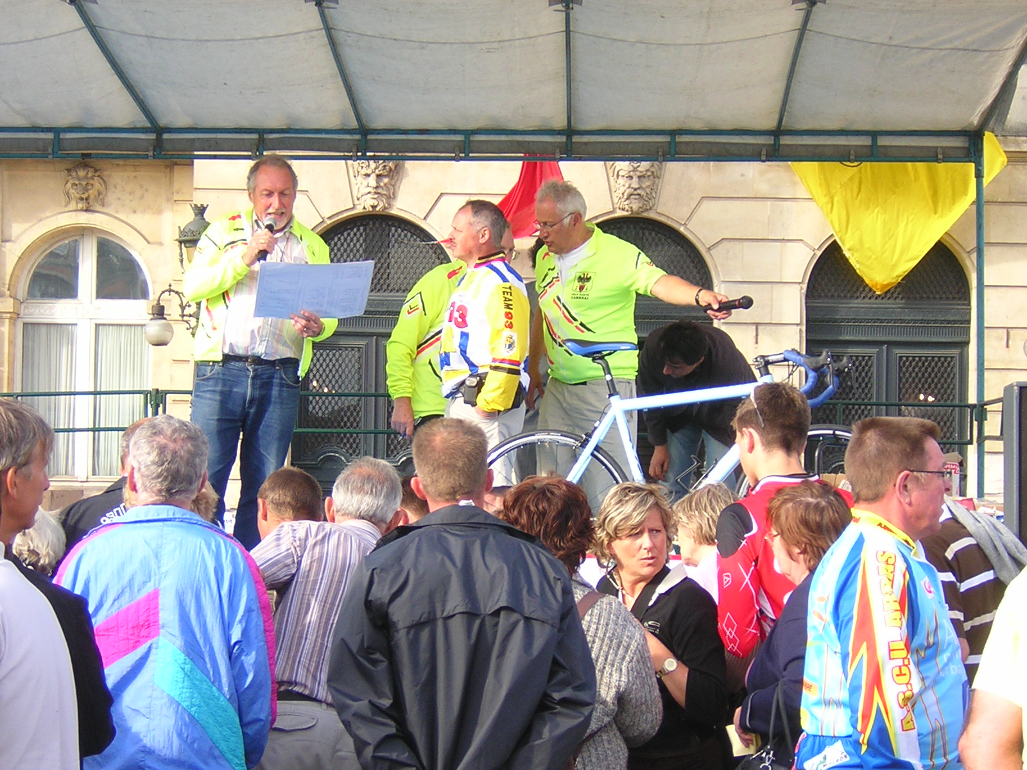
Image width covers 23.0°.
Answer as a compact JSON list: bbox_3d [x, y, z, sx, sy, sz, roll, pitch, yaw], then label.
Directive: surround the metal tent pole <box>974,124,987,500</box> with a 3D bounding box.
[{"bbox_3d":[2.444,-0.178,13.200,0.040,2.300,0.040,1,-2,2],"label":"metal tent pole"}]

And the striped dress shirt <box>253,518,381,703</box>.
[{"bbox_3d":[-0.400,0.540,5.950,0.500,0.500,0.340,1,-2,3],"label":"striped dress shirt"}]

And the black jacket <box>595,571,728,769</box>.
[{"bbox_3d":[0.355,0.704,6.350,0.450,0.530,0.310,0,-2,27],"label":"black jacket"}]

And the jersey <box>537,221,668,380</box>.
[{"bbox_3d":[0.334,-0.318,9.850,0.560,0.630,0.380,0,-2,37],"label":"jersey"}]

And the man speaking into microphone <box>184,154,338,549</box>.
[{"bbox_3d":[-0.963,0.014,9.474,0.580,1.760,0.480,1,-2,-9],"label":"man speaking into microphone"}]

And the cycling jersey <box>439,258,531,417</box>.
[{"bbox_3d":[-0.111,-0.205,9.850,0.330,0.630,0.480,2,-2,-30],"label":"cycling jersey"}]

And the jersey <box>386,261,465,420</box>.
[{"bbox_3d":[-0.235,-0.193,10.200,0.530,0.660,0.340,2,-2,-27],"label":"jersey"}]

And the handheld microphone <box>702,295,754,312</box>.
[{"bbox_3d":[0.823,-0.313,9.700,0.215,0.052,0.052,-12,-4,21],"label":"handheld microphone"}]

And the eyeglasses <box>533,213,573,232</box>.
[{"bbox_3d":[0.161,-0.653,9.850,0.140,0.042,0.140,-32,27,-31],"label":"eyeglasses"}]

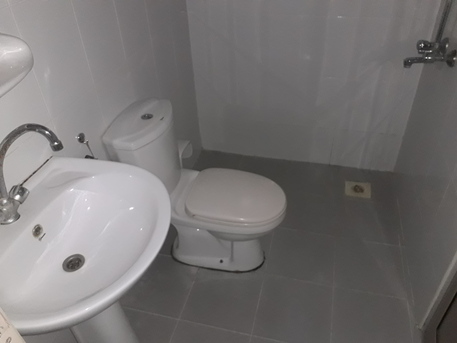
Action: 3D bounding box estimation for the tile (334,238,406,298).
[{"bbox_3d":[0.687,0.467,1.752,0.322,0.012,0.322,7,37,14],"label":"tile"}]

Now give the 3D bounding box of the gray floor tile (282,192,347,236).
[{"bbox_3d":[0.467,0.246,2.075,0.322,0.012,0.322,7,37,14],"label":"gray floor tile"}]

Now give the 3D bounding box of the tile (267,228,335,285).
[{"bbox_3d":[0.376,0.430,1.827,0.322,0.012,0.322,7,37,14],"label":"tile"}]

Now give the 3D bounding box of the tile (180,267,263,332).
[{"bbox_3d":[-0.017,0.580,1.653,0.322,0.012,0.322,7,37,14],"label":"tile"}]

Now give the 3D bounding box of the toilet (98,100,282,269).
[{"bbox_3d":[-0.086,0.102,1.681,0.731,0.734,0.409,7,37,14],"label":"toilet"}]

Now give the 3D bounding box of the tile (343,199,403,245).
[{"bbox_3d":[0.778,0.282,1.999,0.322,0.012,0.322,7,37,14],"label":"tile"}]

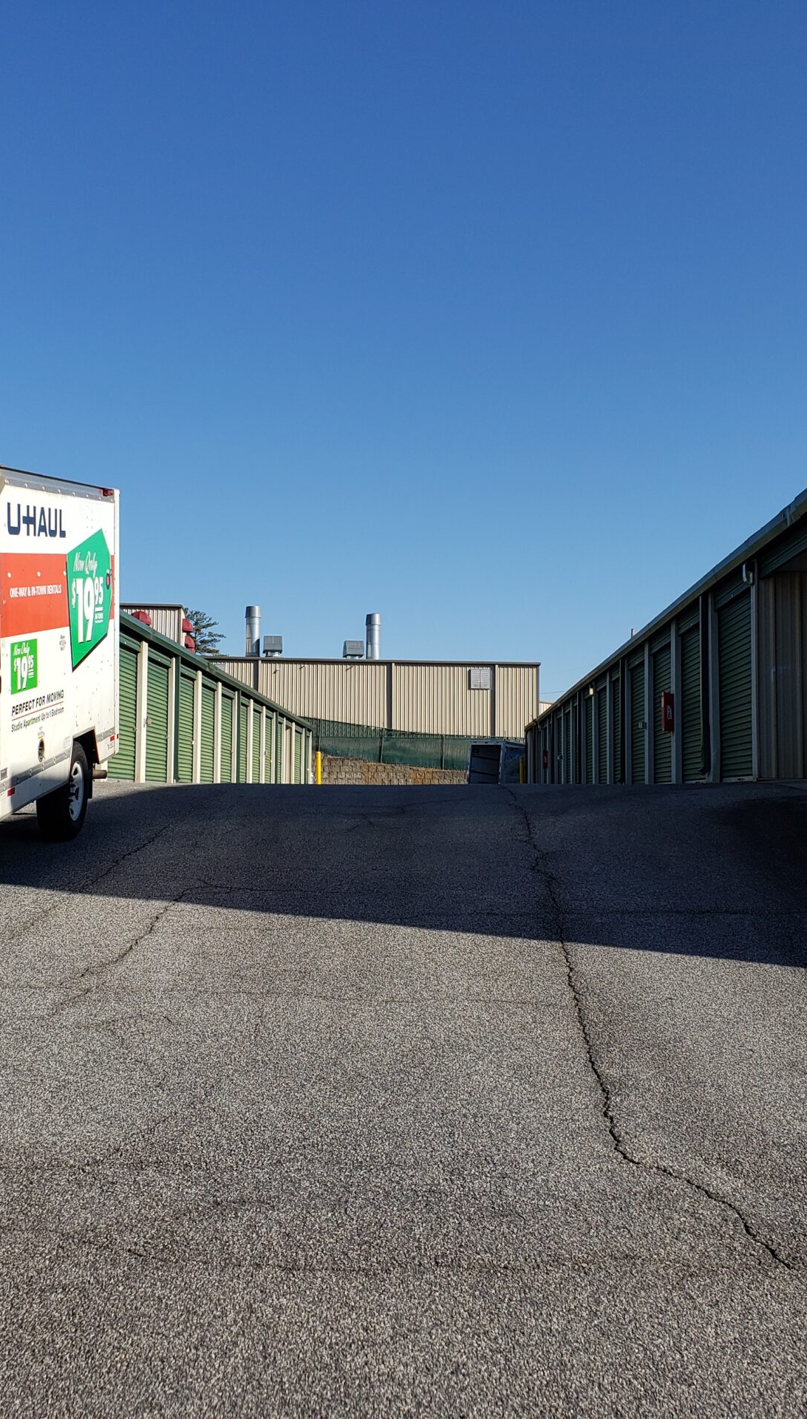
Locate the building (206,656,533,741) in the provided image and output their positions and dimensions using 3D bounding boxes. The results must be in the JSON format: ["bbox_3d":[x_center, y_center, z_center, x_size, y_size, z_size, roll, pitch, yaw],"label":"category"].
[{"bbox_3d":[-3.490,0.438,110.445,26.000,7.200,15.000,1,-3,-6],"label":"building"}]

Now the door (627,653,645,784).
[{"bbox_3d":[4.610,0.290,28.250,0.100,2.450,2.650,0,-3,1],"label":"door"}]

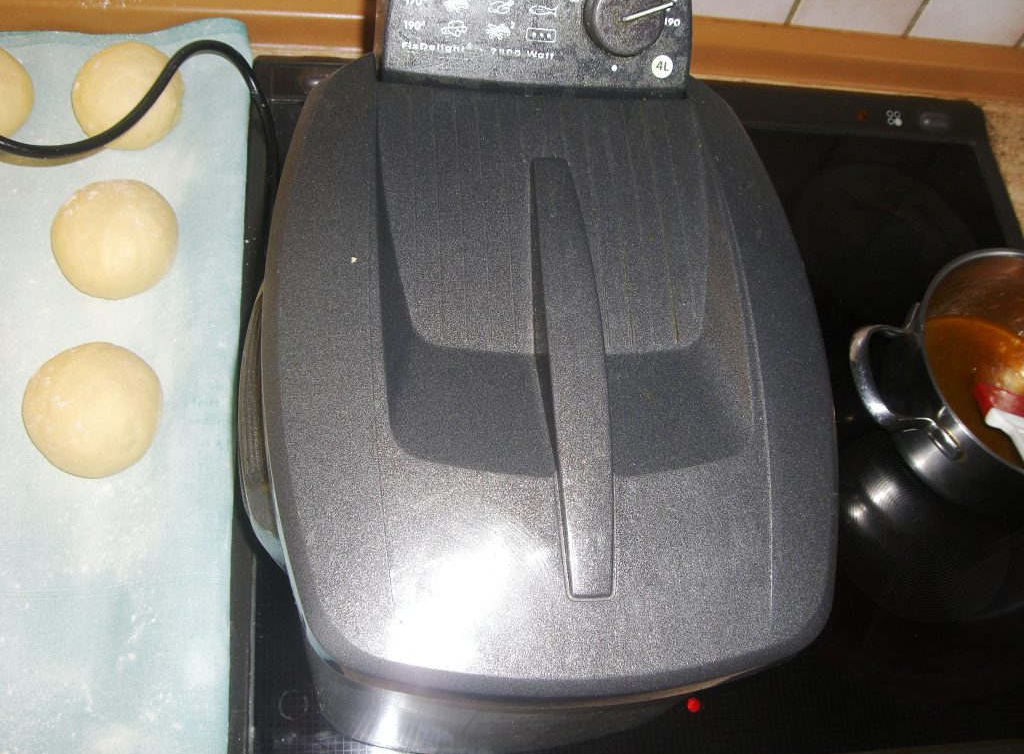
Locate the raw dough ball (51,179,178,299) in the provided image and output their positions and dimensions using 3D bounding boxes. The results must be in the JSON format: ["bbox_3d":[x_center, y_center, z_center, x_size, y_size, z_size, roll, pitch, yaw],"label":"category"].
[{"bbox_3d":[-0.245,-0.088,0.692,0.076,0.051,0.076,1,64,-11],"label":"raw dough ball"}]

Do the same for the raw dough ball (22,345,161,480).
[{"bbox_3d":[-0.240,0.015,0.641,0.077,0.052,0.077,1,64,-11],"label":"raw dough ball"}]

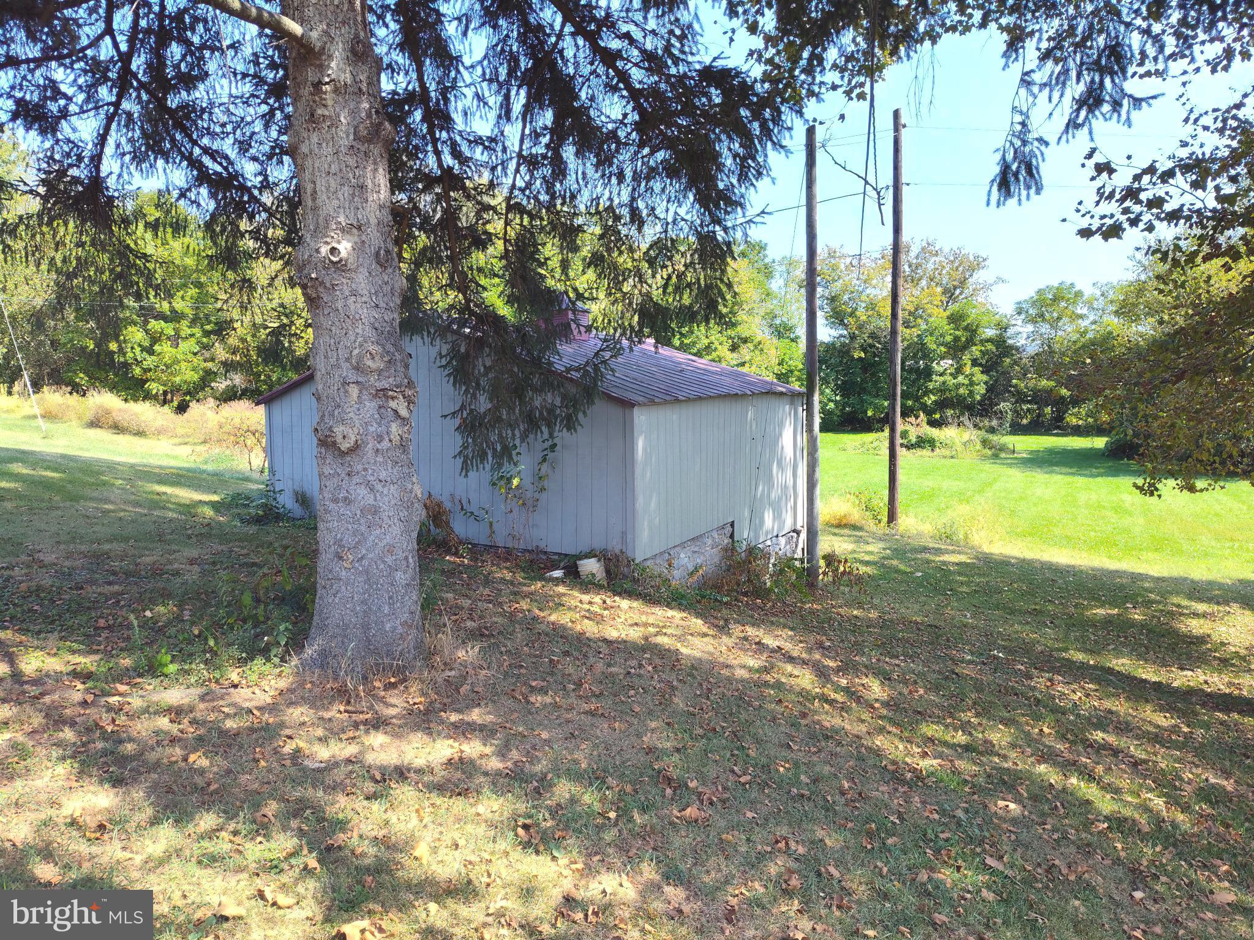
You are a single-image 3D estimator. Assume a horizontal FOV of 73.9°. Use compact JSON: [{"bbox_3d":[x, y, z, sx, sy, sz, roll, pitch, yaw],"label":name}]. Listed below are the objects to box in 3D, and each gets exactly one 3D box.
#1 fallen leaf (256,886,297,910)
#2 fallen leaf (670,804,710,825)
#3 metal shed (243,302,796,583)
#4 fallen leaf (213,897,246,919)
[{"bbox_3d":[-1.086,1.326,2.584,0.125,0.040,0.075,0,6,0],"label":"fallen leaf"},{"bbox_3d":[0.253,1.378,3.330,0.153,0.042,0.090,0,6,0],"label":"fallen leaf"},{"bbox_3d":[-1.139,-0.454,13.721,6.520,3.947,6.488,4,7,29],"label":"metal shed"},{"bbox_3d":[-1.200,1.325,2.517,0.100,0.035,0.070,0,6,0],"label":"fallen leaf"}]

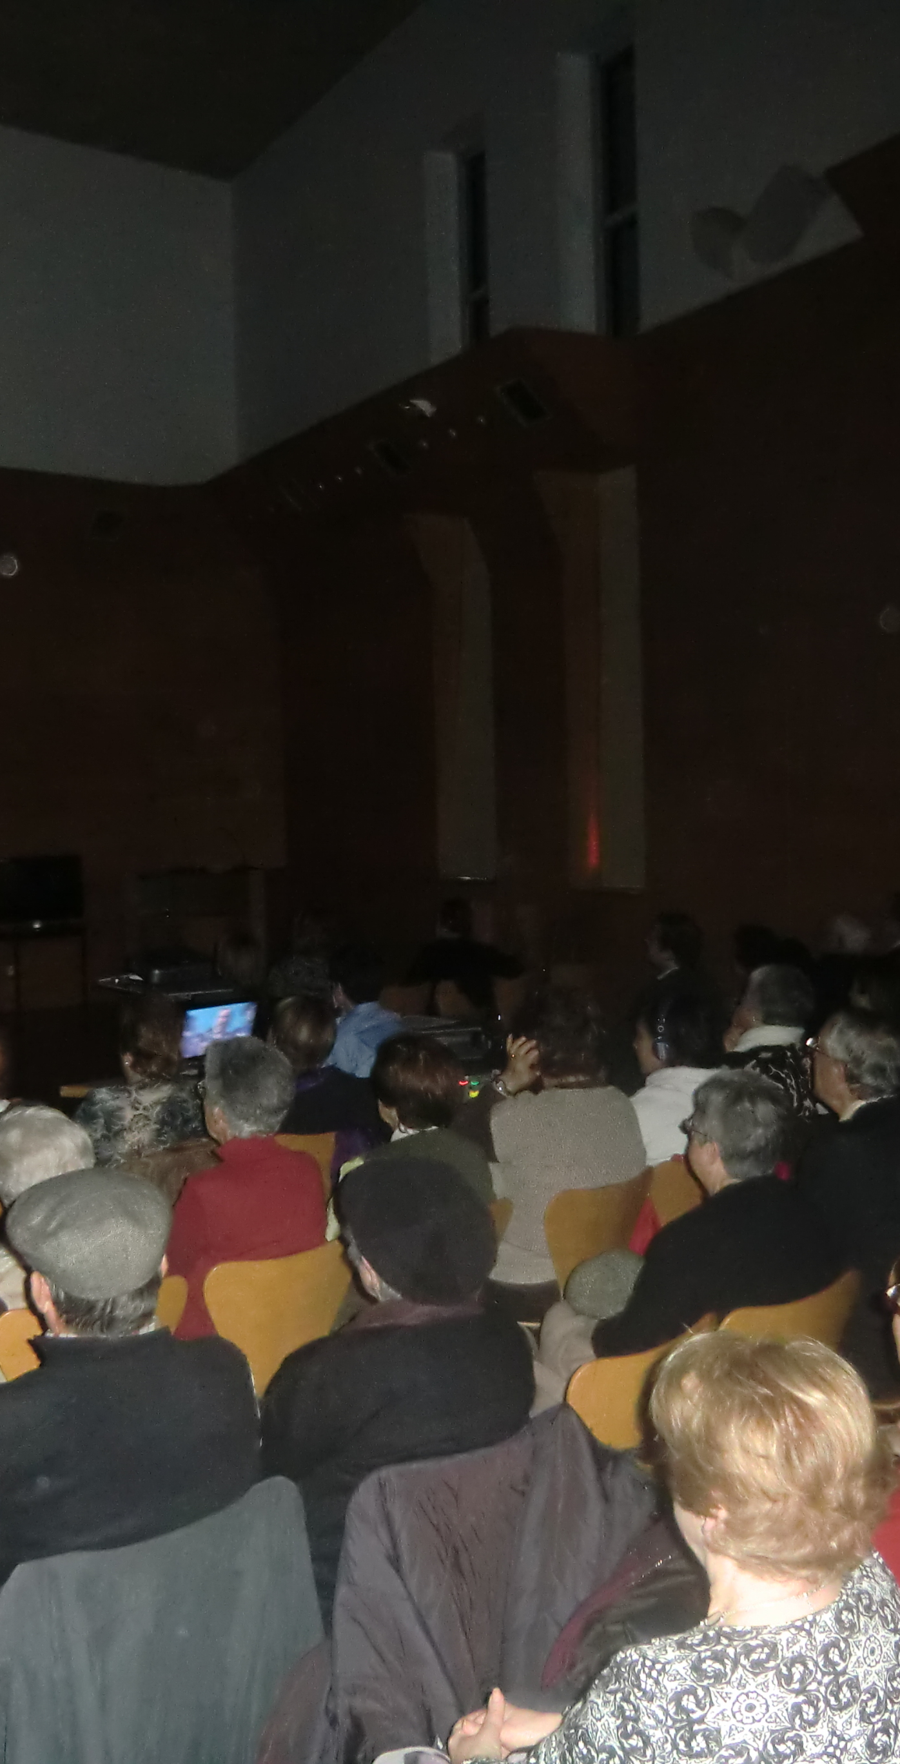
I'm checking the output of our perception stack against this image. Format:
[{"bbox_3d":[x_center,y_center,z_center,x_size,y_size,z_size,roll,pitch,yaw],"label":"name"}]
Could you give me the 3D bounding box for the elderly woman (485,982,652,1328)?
[{"bbox_3d":[0.154,0.911,4.507,0.502,1.245,0.743,-4,4,-38],"label":"elderly woman"}]

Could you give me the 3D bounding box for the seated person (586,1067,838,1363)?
[{"bbox_3d":[0.415,0.984,3.533,0.550,1.206,0.743,-4,4,-42],"label":"seated person"}]

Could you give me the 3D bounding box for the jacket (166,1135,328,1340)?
[{"bbox_3d":[-0.456,0.856,3.710,0.425,0.579,0.290,-3,4,-35],"label":"jacket"}]

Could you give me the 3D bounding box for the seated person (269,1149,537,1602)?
[{"bbox_3d":[-0.217,1.060,2.933,0.540,1.230,0.820,-4,4,-39],"label":"seated person"}]

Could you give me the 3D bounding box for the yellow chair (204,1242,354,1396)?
[{"bbox_3d":[-0.513,1.231,3.948,0.480,0.790,0.520,-4,4,-40],"label":"yellow chair"}]

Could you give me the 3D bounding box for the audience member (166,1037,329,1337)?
[{"bbox_3d":[-0.563,0.968,3.909,0.482,1.226,0.743,-3,4,-35],"label":"audience member"}]

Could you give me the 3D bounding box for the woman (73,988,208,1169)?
[{"bbox_3d":[-1.052,0.950,5.190,0.500,1.240,0.800,-4,4,-38],"label":"woman"}]

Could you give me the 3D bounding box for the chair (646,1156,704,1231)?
[{"bbox_3d":[0.607,1.151,4.878,0.480,0.790,0.520,-4,4,-41],"label":"chair"}]

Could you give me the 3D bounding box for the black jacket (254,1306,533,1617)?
[{"bbox_3d":[-0.066,0.933,2.532,0.454,0.598,0.328,-4,4,-37],"label":"black jacket"}]

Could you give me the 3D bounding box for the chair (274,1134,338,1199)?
[{"bbox_3d":[-0.551,1.152,5.386,0.480,0.790,0.520,-4,4,-40],"label":"chair"}]

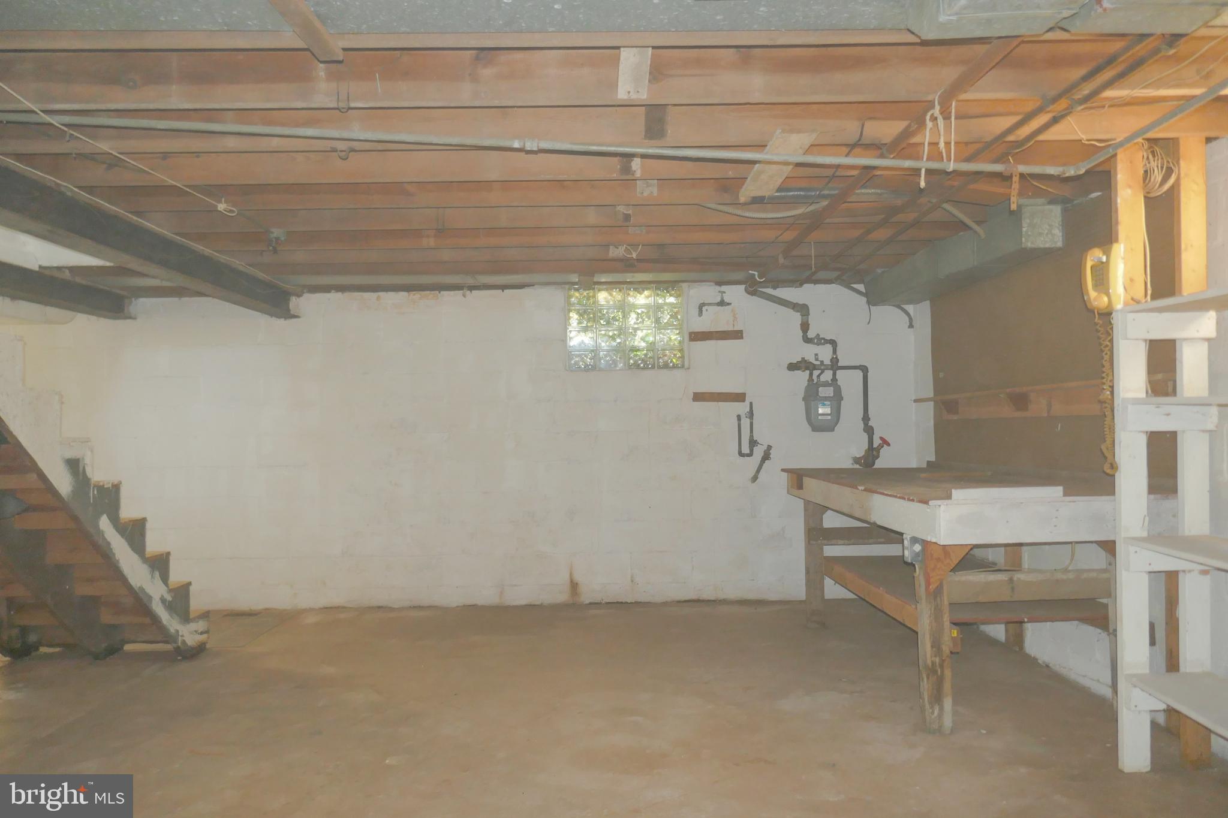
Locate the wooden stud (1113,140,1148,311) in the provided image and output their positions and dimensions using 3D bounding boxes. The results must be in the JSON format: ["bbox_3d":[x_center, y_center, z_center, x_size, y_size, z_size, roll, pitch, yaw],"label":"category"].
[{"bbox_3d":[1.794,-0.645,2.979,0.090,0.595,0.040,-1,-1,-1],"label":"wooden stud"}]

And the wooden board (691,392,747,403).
[{"bbox_3d":[0.723,-0.079,5.868,0.370,0.067,0.022,-1,-1,0],"label":"wooden board"}]

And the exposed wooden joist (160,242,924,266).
[{"bbox_3d":[-0.422,-0.975,5.069,4.550,0.170,0.042,-1,-1,0],"label":"exposed wooden joist"}]

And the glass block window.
[{"bbox_3d":[0.080,-0.565,5.919,0.810,0.600,0.090,-1,-1,0],"label":"glass block window"}]

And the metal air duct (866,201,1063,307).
[{"bbox_3d":[1.907,-0.815,4.862,0.205,0.200,2.100,-1,-1,0],"label":"metal air duct"}]

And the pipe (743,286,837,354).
[{"bbox_3d":[1.142,-0.578,5.583,0.593,0.455,0.150,-1,-1,-1],"label":"pipe"}]

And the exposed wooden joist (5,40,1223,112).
[{"bbox_3d":[-0.052,-1.021,2.595,4.400,0.190,0.045,-1,-1,-1],"label":"exposed wooden joist"}]

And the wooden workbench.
[{"bbox_3d":[1.645,0.810,4.367,0.970,0.897,2.410,-1,-1,-1],"label":"wooden workbench"}]

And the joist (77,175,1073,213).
[{"bbox_3d":[-0.075,-1.000,3.814,4.550,0.190,0.045,-1,-1,-1],"label":"joist"}]

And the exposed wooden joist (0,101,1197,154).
[{"bbox_3d":[-0.058,-1.014,3.000,4.500,0.190,0.045,-1,-1,-1],"label":"exposed wooden joist"}]

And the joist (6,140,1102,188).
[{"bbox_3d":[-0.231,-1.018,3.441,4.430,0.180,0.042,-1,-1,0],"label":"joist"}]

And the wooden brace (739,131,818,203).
[{"bbox_3d":[0.617,-0.925,3.246,0.135,0.020,0.790,-1,-1,-1],"label":"wooden brace"}]

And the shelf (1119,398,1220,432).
[{"bbox_3d":[1.899,0.019,2.934,0.335,0.120,0.055,-1,-1,0],"label":"shelf"}]

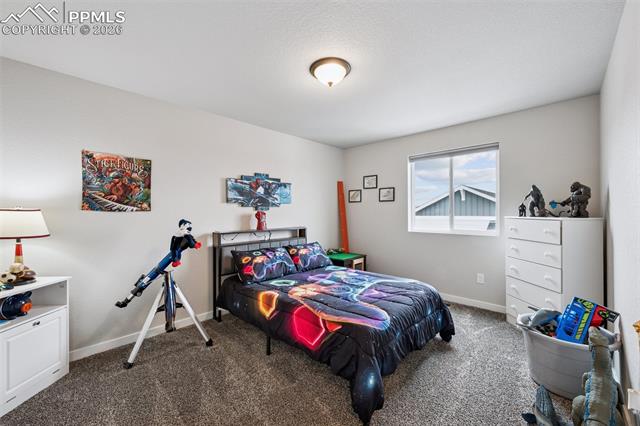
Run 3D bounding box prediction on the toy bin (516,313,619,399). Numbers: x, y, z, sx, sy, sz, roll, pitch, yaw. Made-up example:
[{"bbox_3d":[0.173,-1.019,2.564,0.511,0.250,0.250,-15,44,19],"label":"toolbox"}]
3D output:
[{"bbox_3d":[1.810,1.057,1.858,0.560,0.410,0.530,0,1,45],"label":"toy bin"}]

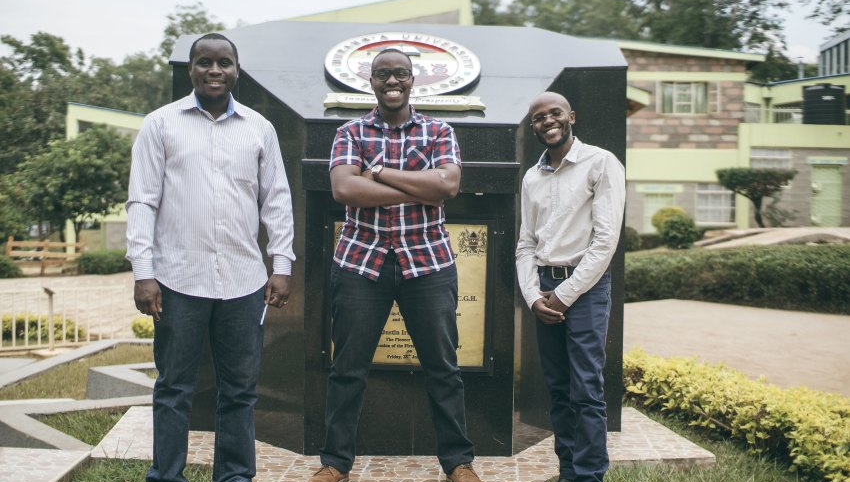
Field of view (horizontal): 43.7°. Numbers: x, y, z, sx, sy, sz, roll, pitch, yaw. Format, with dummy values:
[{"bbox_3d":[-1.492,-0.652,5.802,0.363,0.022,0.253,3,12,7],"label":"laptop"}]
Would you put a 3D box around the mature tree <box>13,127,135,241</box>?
[{"bbox_3d":[-8.919,-1.253,26.974,3.157,3.353,3.100,0,3,0],"label":"mature tree"}]

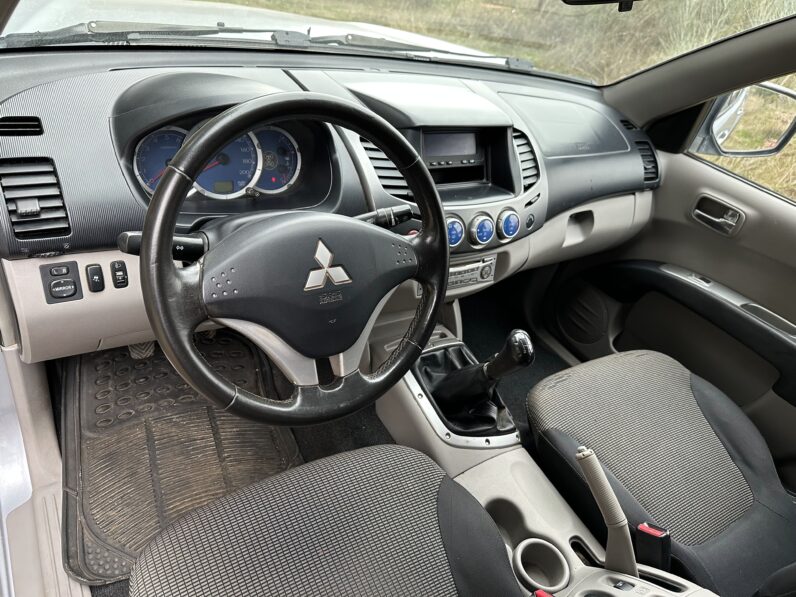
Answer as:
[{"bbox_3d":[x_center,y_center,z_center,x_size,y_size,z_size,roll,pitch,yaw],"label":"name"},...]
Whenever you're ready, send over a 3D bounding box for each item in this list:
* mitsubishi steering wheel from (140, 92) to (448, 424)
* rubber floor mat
[{"bbox_3d":[-0.113,-0.043,0.683,0.385,0.385,0.105,-10,14,-27],"label":"mitsubishi steering wheel"},{"bbox_3d":[-0.460,0.268,1.161,0.445,0.065,0.560,-10,48,-27],"label":"rubber floor mat"}]

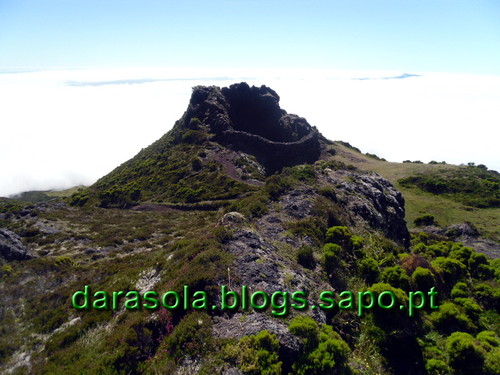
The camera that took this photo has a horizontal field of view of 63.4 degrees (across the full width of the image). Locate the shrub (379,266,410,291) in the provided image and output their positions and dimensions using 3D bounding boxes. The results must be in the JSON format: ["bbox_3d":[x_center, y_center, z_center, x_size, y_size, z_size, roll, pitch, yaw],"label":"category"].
[{"bbox_3d":[3.598,2.258,10.000,0.720,0.707,0.684,0,16,0],"label":"shrub"}]

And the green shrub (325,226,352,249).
[{"bbox_3d":[2.626,1.516,12.000,0.806,0.718,0.766,0,16,0],"label":"green shrub"}]

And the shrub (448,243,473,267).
[{"bbox_3d":[6.767,2.173,13.000,0.748,0.810,0.711,0,16,0],"label":"shrub"}]

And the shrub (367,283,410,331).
[{"bbox_3d":[3.151,2.707,9.200,0.930,1.000,0.900,1,16,0],"label":"shrub"}]

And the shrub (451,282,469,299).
[{"bbox_3d":[5.336,2.644,10.300,0.445,0.448,0.422,0,16,0],"label":"shrub"}]

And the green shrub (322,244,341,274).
[{"bbox_3d":[2.177,1.896,10.800,0.466,0.855,0.490,0,16,0],"label":"green shrub"}]

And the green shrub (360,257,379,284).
[{"bbox_3d":[3.162,2.196,10.700,0.462,0.741,0.485,0,16,0],"label":"green shrub"}]

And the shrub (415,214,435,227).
[{"bbox_3d":[9.547,1.812,22.000,1.161,0.685,1.103,0,16,0],"label":"shrub"}]

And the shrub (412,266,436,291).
[{"bbox_3d":[4.876,2.557,11.300,0.680,0.680,0.660,1,16,0],"label":"shrub"}]

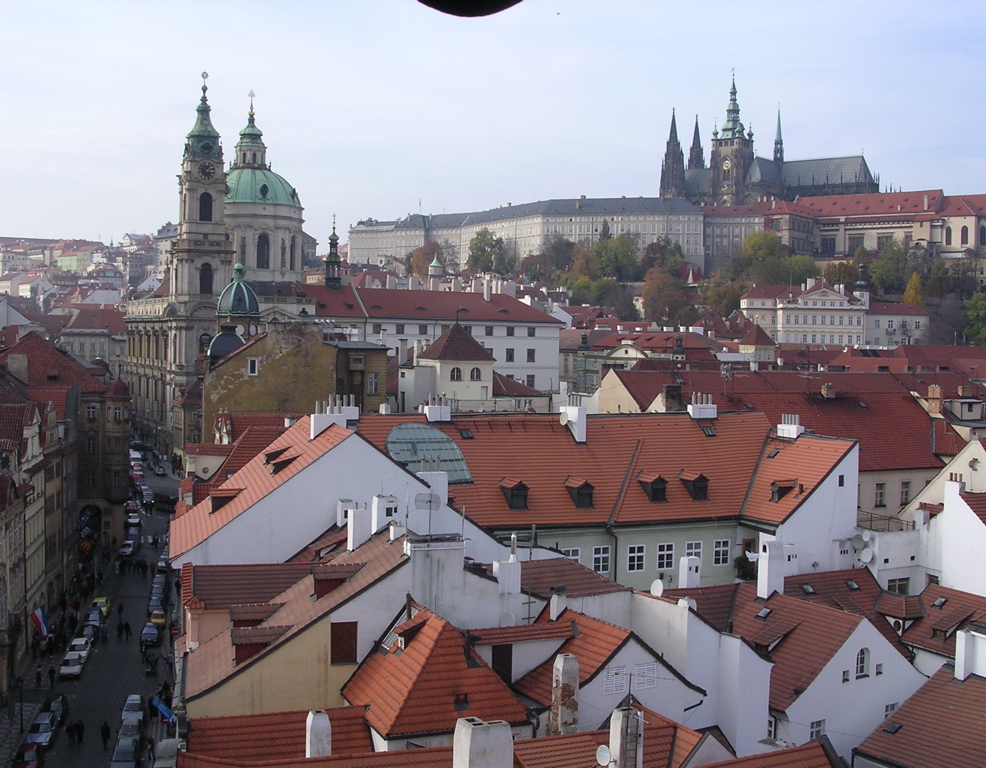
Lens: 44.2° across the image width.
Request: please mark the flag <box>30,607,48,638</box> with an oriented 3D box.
[{"bbox_3d":[-38.555,20.272,103.000,1.450,2.700,0.400,1,2,-13],"label":"flag"}]

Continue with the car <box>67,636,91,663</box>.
[{"bbox_3d":[-37.906,24.628,111.109,1.680,1.420,4.200,1,2,-13],"label":"car"}]

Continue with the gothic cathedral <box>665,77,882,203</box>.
[{"bbox_3d":[136.256,-101.832,595.030,121.000,97.000,56.000,3,2,40],"label":"gothic cathedral"}]

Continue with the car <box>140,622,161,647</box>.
[{"bbox_3d":[-31.912,23.368,113.000,1.670,1.420,4.000,1,2,-13],"label":"car"}]

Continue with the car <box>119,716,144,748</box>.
[{"bbox_3d":[-26.629,25.730,88.937,1.670,1.430,4.150,1,2,-13],"label":"car"}]

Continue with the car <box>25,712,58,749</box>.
[{"bbox_3d":[-32.584,25.209,87.748,1.700,1.420,4.300,1,2,-13],"label":"car"}]

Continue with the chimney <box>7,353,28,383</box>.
[{"bbox_3d":[-47.828,-1.560,122.000,1.800,3.000,0.700,1,2,-13],"label":"chimney"}]

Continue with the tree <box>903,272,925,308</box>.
[{"bbox_3d":[118.024,-25.932,340.000,5.600,11.000,5.600,1,2,0],"label":"tree"}]

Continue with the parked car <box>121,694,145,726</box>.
[{"bbox_3d":[-27.654,25.123,93.419,1.670,1.420,4.050,1,2,-13],"label":"parked car"}]

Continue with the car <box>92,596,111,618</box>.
[{"bbox_3d":[-39.463,22.523,122.000,1.640,1.450,3.750,1,2,-13],"label":"car"}]

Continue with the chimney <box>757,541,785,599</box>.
[{"bbox_3d":[14.561,9.723,63.500,1.120,2.750,0.740,0,2,-28],"label":"chimney"}]

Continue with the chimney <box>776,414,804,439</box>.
[{"bbox_3d":[20.387,2.898,83.000,0.740,1.670,1.820,0,3,-30],"label":"chimney"}]

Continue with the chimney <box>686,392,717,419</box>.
[{"bbox_3d":[15.011,1.553,87.000,2.020,1.870,0.680,0,3,-24],"label":"chimney"}]

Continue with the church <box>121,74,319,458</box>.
[{"bbox_3d":[-62.930,-24.931,279.128,32.000,78.350,74.000,0,2,-25],"label":"church"}]

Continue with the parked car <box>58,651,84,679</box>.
[{"bbox_3d":[-36.445,24.583,105.190,1.660,1.410,4.000,1,2,-13],"label":"parked car"}]

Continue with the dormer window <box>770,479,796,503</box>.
[{"bbox_3d":[21.803,8.000,90.936,1.750,1.680,1.320,0,2,-23],"label":"dormer window"}]

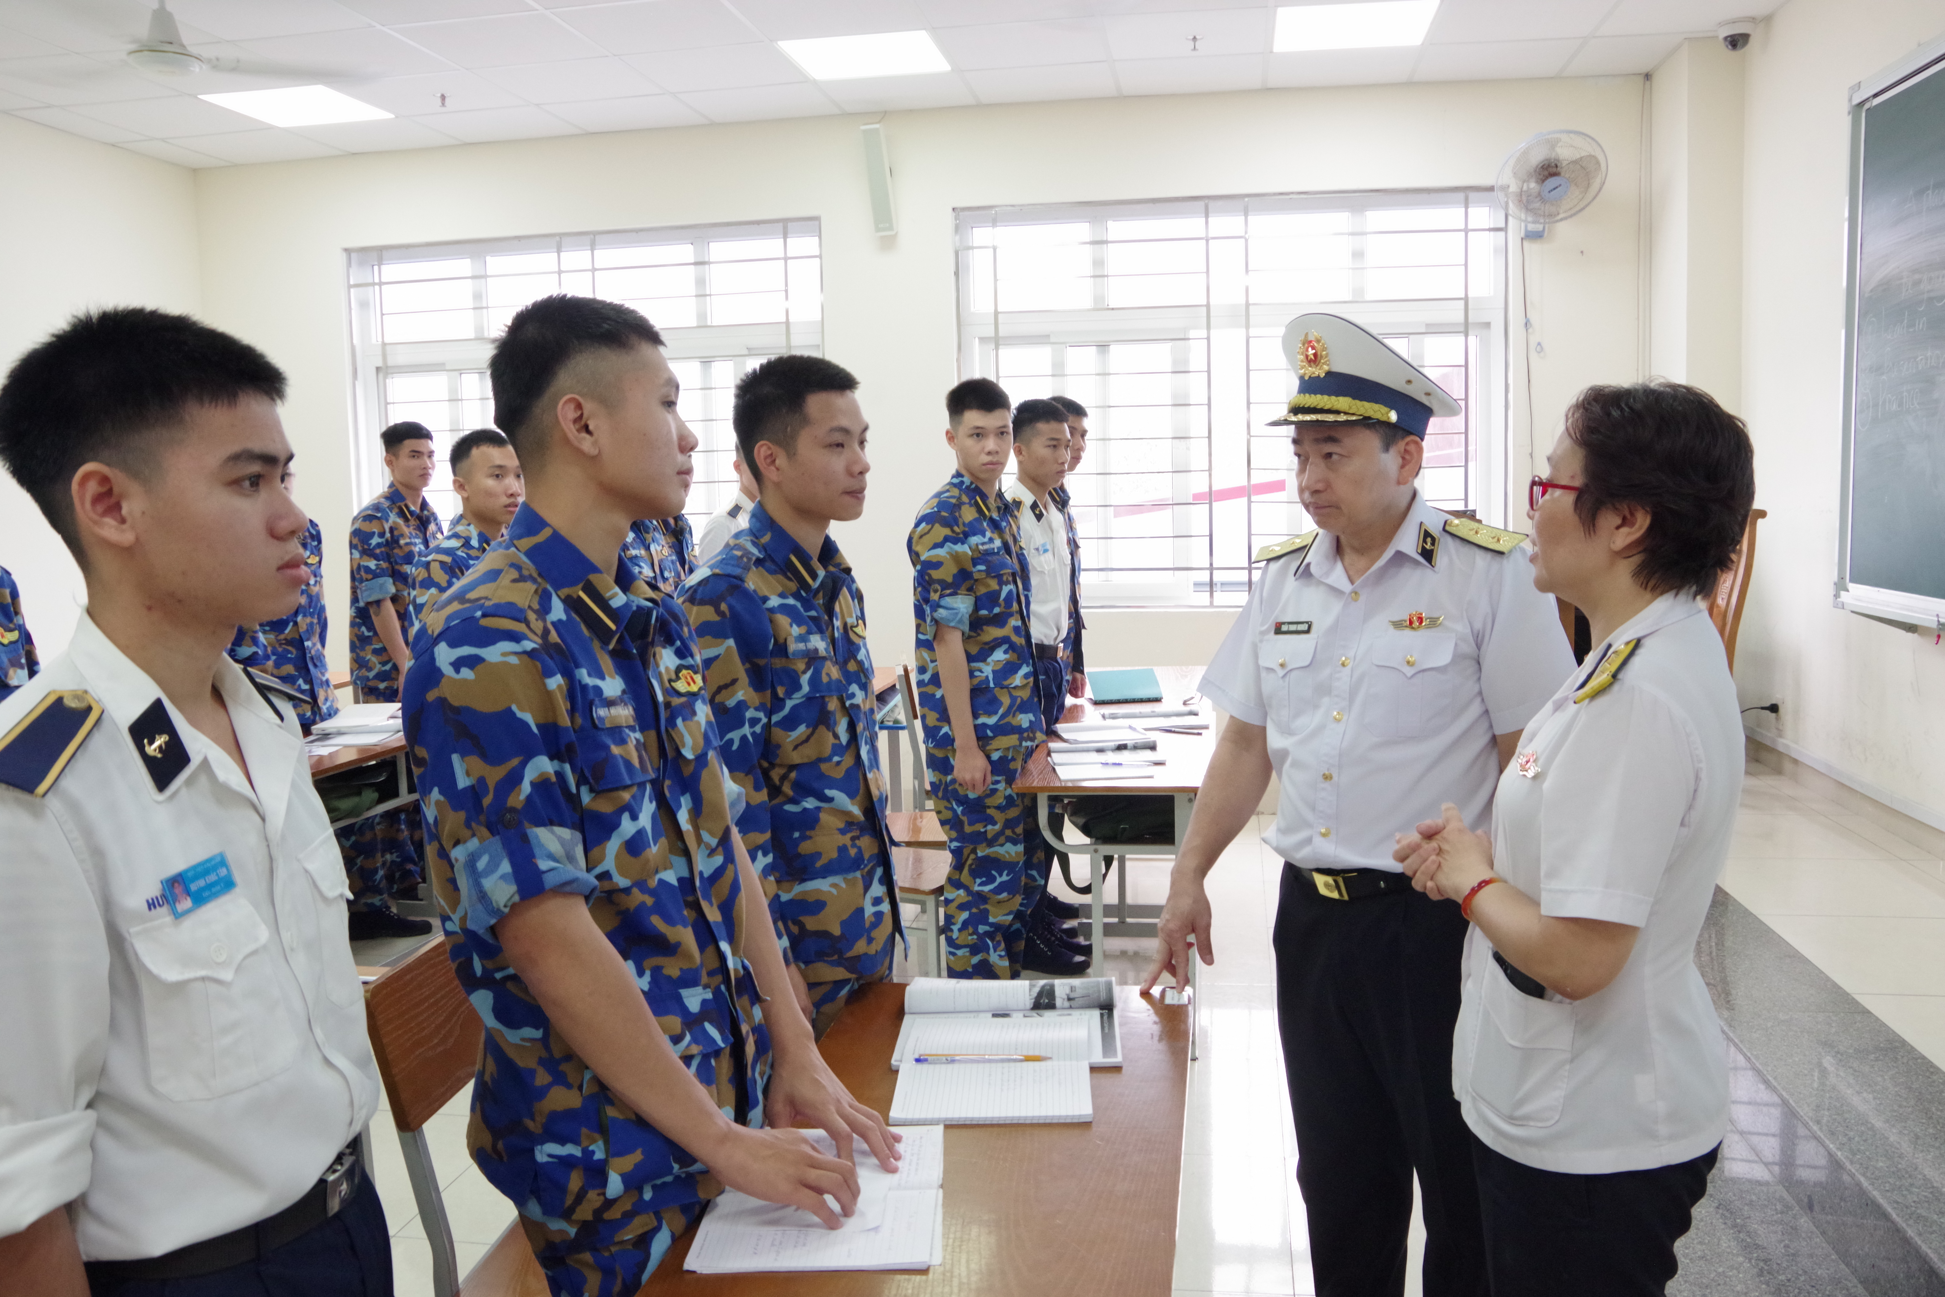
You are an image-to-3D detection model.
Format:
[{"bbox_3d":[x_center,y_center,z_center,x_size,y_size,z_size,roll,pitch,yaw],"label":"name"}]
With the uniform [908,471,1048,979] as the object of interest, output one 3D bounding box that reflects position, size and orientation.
[{"bbox_3d":[0.029,0.304,3.637,0.300,1.430,0.480,2,8,27],"label":"uniform"}]

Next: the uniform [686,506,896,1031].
[{"bbox_3d":[-0.301,0.470,2.500,0.340,1.430,0.500,2,8,26],"label":"uniform"}]

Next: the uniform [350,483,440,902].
[{"bbox_3d":[-2.074,0.137,5.360,0.340,1.460,0.500,0,7,14],"label":"uniform"}]

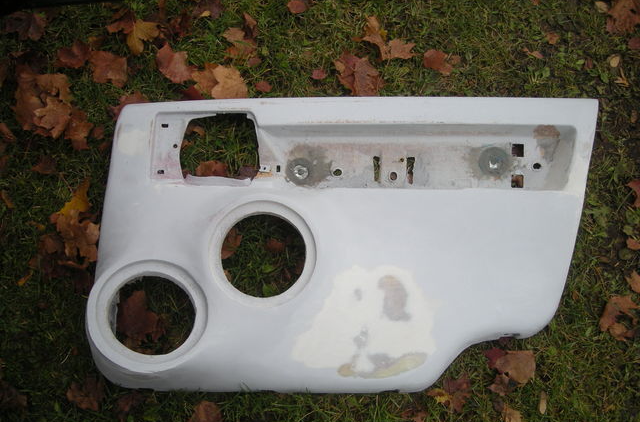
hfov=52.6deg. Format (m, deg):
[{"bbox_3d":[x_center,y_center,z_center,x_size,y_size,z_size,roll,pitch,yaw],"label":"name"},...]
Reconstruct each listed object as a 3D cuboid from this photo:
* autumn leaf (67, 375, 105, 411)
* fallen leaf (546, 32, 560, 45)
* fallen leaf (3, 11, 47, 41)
[{"bbox_3d":[-0.410,0.320,1.147,0.070,0.025,0.062,18,71,6],"label":"autumn leaf"},{"bbox_3d":[0.508,-0.376,1.409,0.030,0.010,0.032,7,70,2],"label":"fallen leaf"},{"bbox_3d":[-0.644,-0.402,1.410,0.095,0.025,0.079,-8,70,-3],"label":"fallen leaf"}]

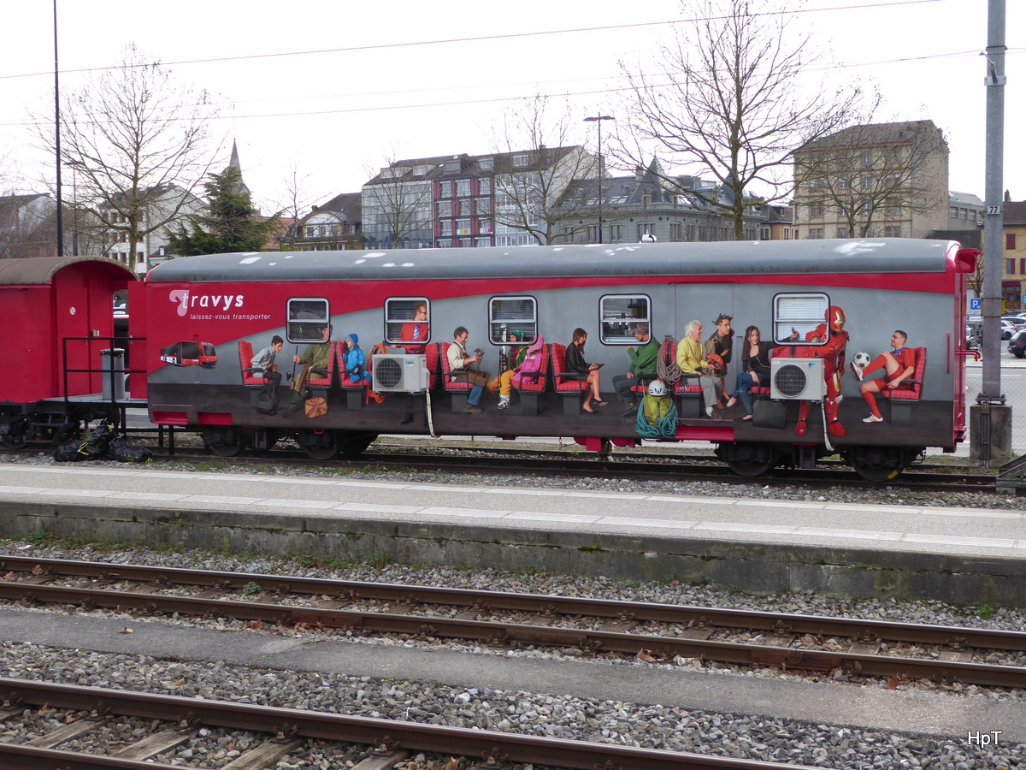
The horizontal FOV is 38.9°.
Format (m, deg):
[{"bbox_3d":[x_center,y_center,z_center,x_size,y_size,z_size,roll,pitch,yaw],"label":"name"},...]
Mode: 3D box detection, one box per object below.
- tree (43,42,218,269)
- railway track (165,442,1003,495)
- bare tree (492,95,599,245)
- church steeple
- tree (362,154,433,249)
[{"bbox_3d":[-17.377,-8.219,66.355,8.200,14.630,8.200,0,3,0],"label":"tree"},{"bbox_3d":[0.326,1.275,22.114,13.300,0.180,1.400,1,3,22],"label":"railway track"},{"bbox_3d":[1.689,-8.309,76.335,6.100,13.780,6.100,0,3,0],"label":"bare tree"},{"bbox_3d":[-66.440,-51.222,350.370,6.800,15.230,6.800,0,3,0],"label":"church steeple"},{"bbox_3d":[-7.967,-9.223,100.323,5.200,13.300,5.200,0,3,0],"label":"tree"}]

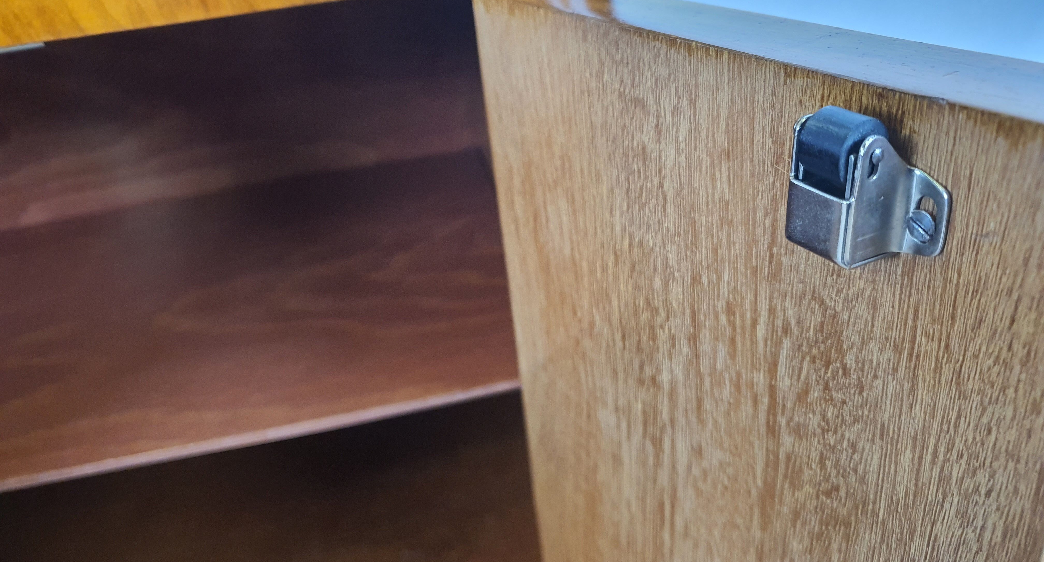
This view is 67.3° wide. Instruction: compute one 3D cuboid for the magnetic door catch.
[{"bbox_3d":[0.070,-0.022,0.173,0.016,0.031,0.043,-15,27,-18],"label":"magnetic door catch"}]

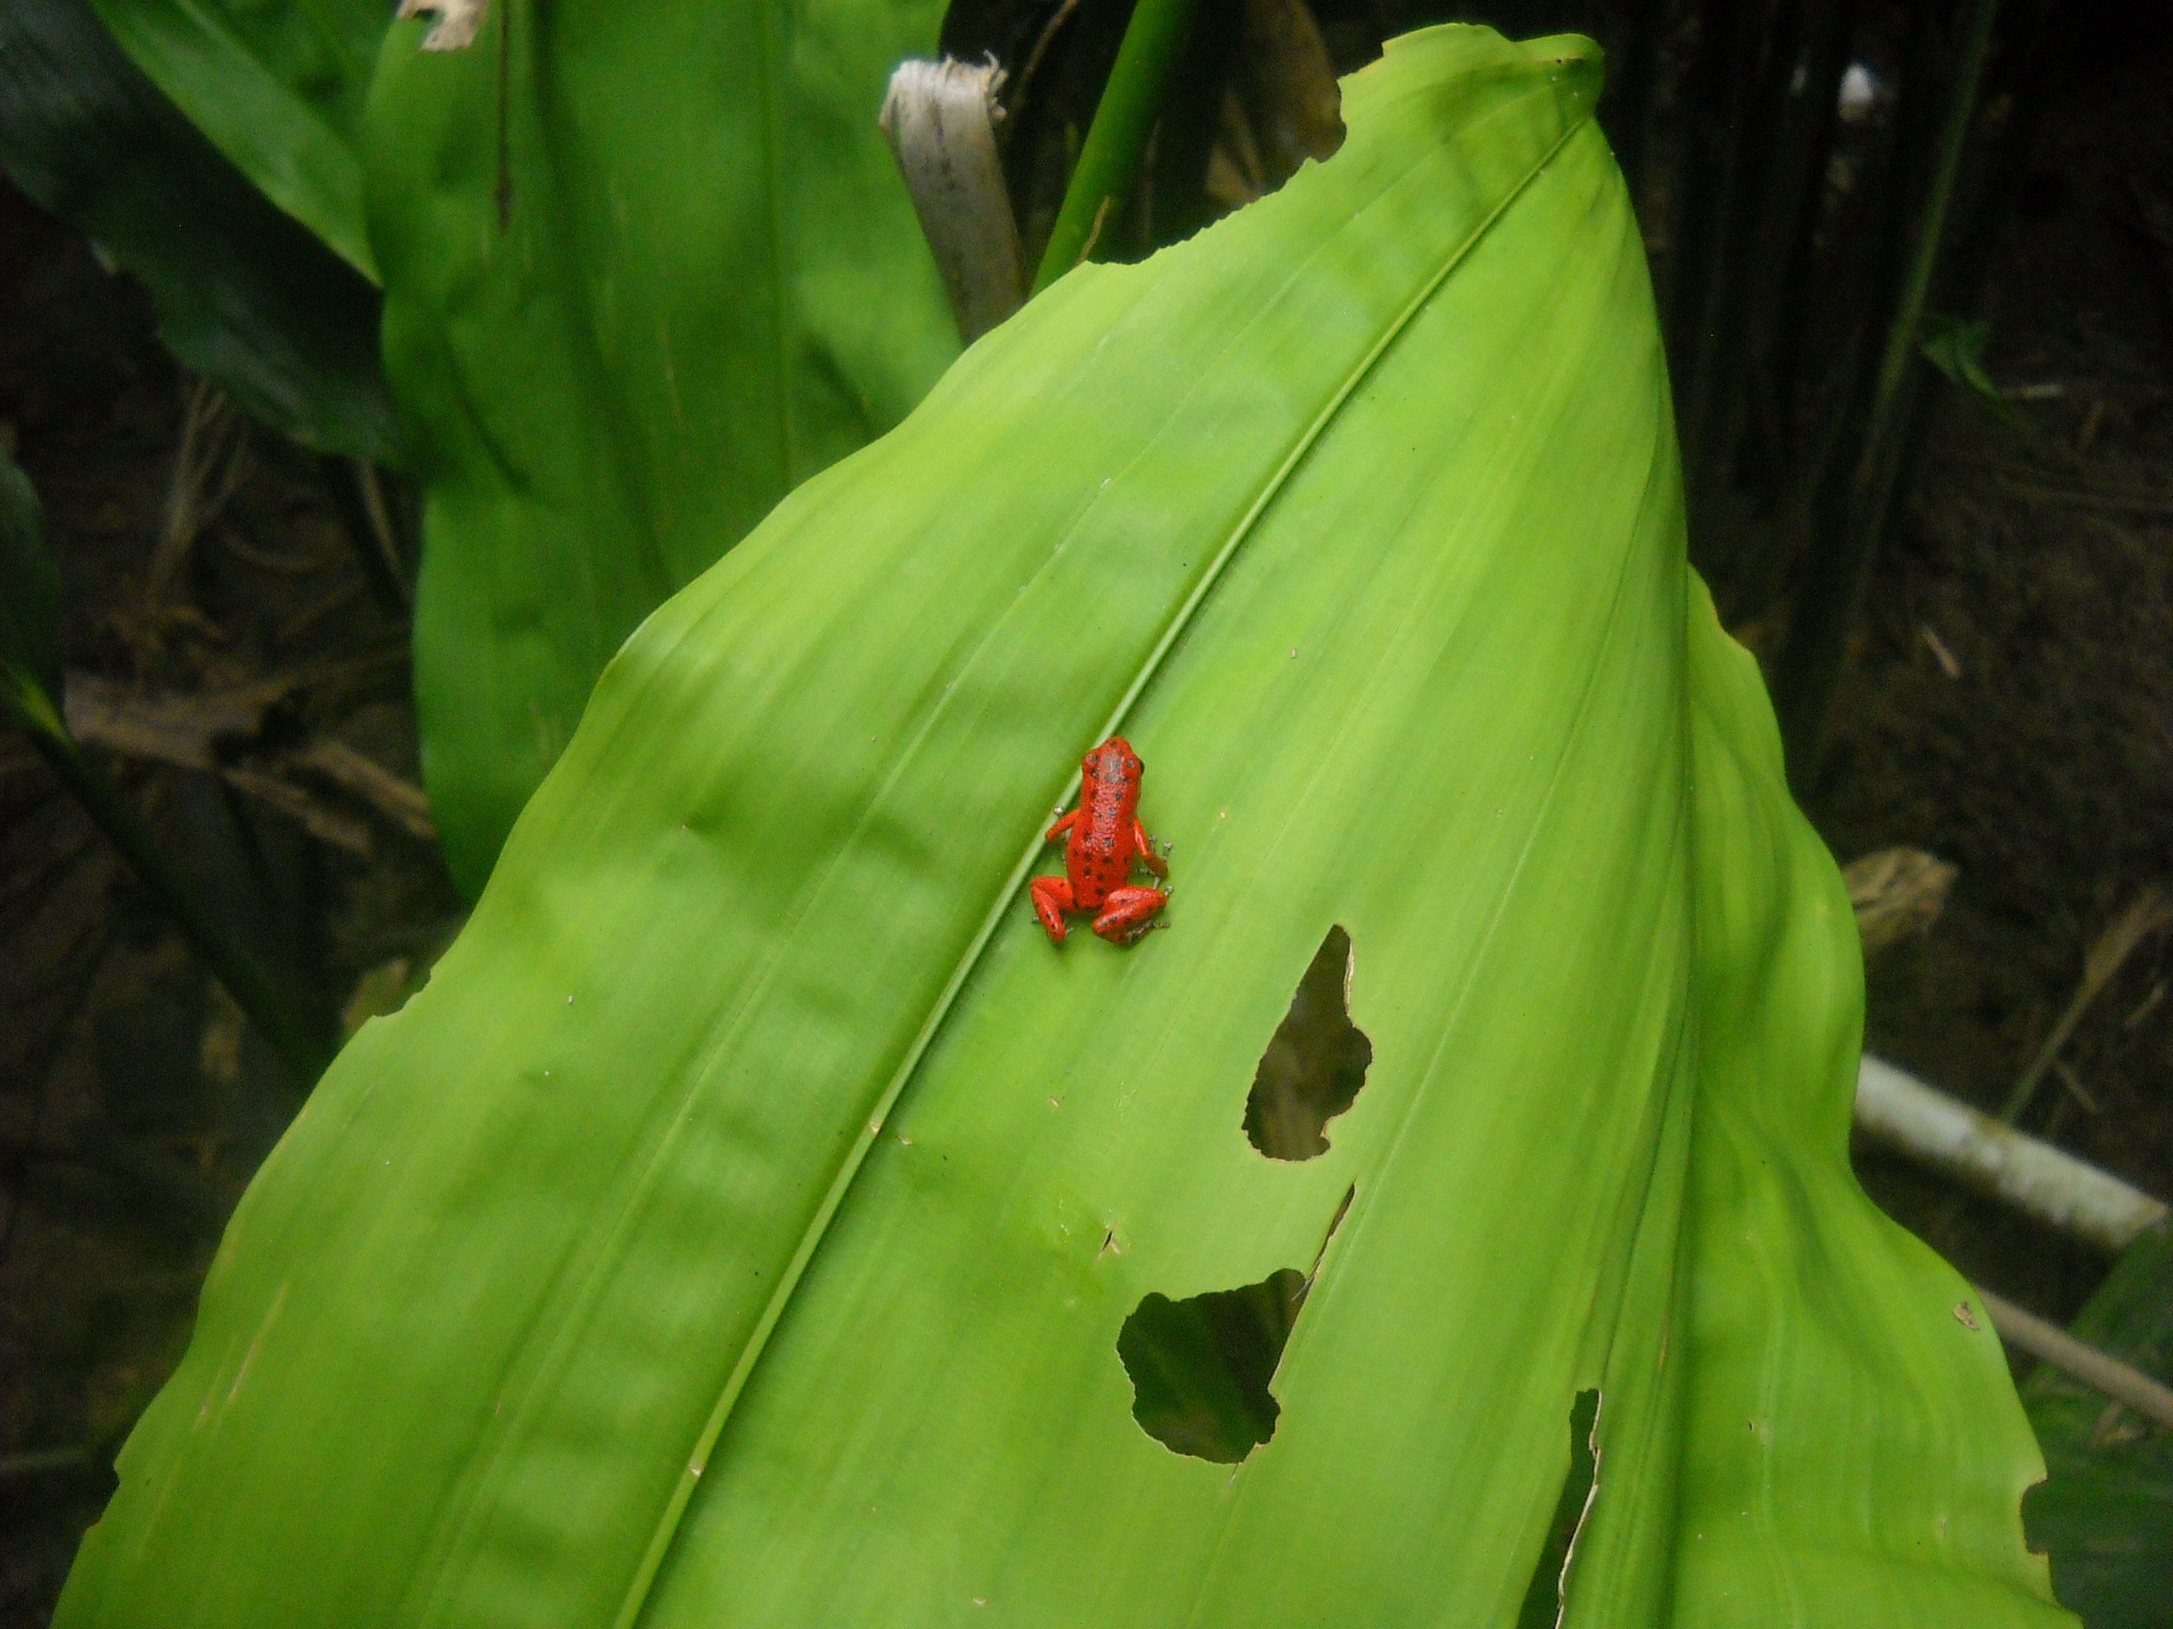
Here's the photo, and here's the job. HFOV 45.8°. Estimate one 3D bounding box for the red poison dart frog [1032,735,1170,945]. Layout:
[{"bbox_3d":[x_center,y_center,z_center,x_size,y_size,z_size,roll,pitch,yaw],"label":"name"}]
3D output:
[{"bbox_3d":[0.002,0.003,0.276,0.015,0.009,0.022,3,55,9],"label":"red poison dart frog"}]

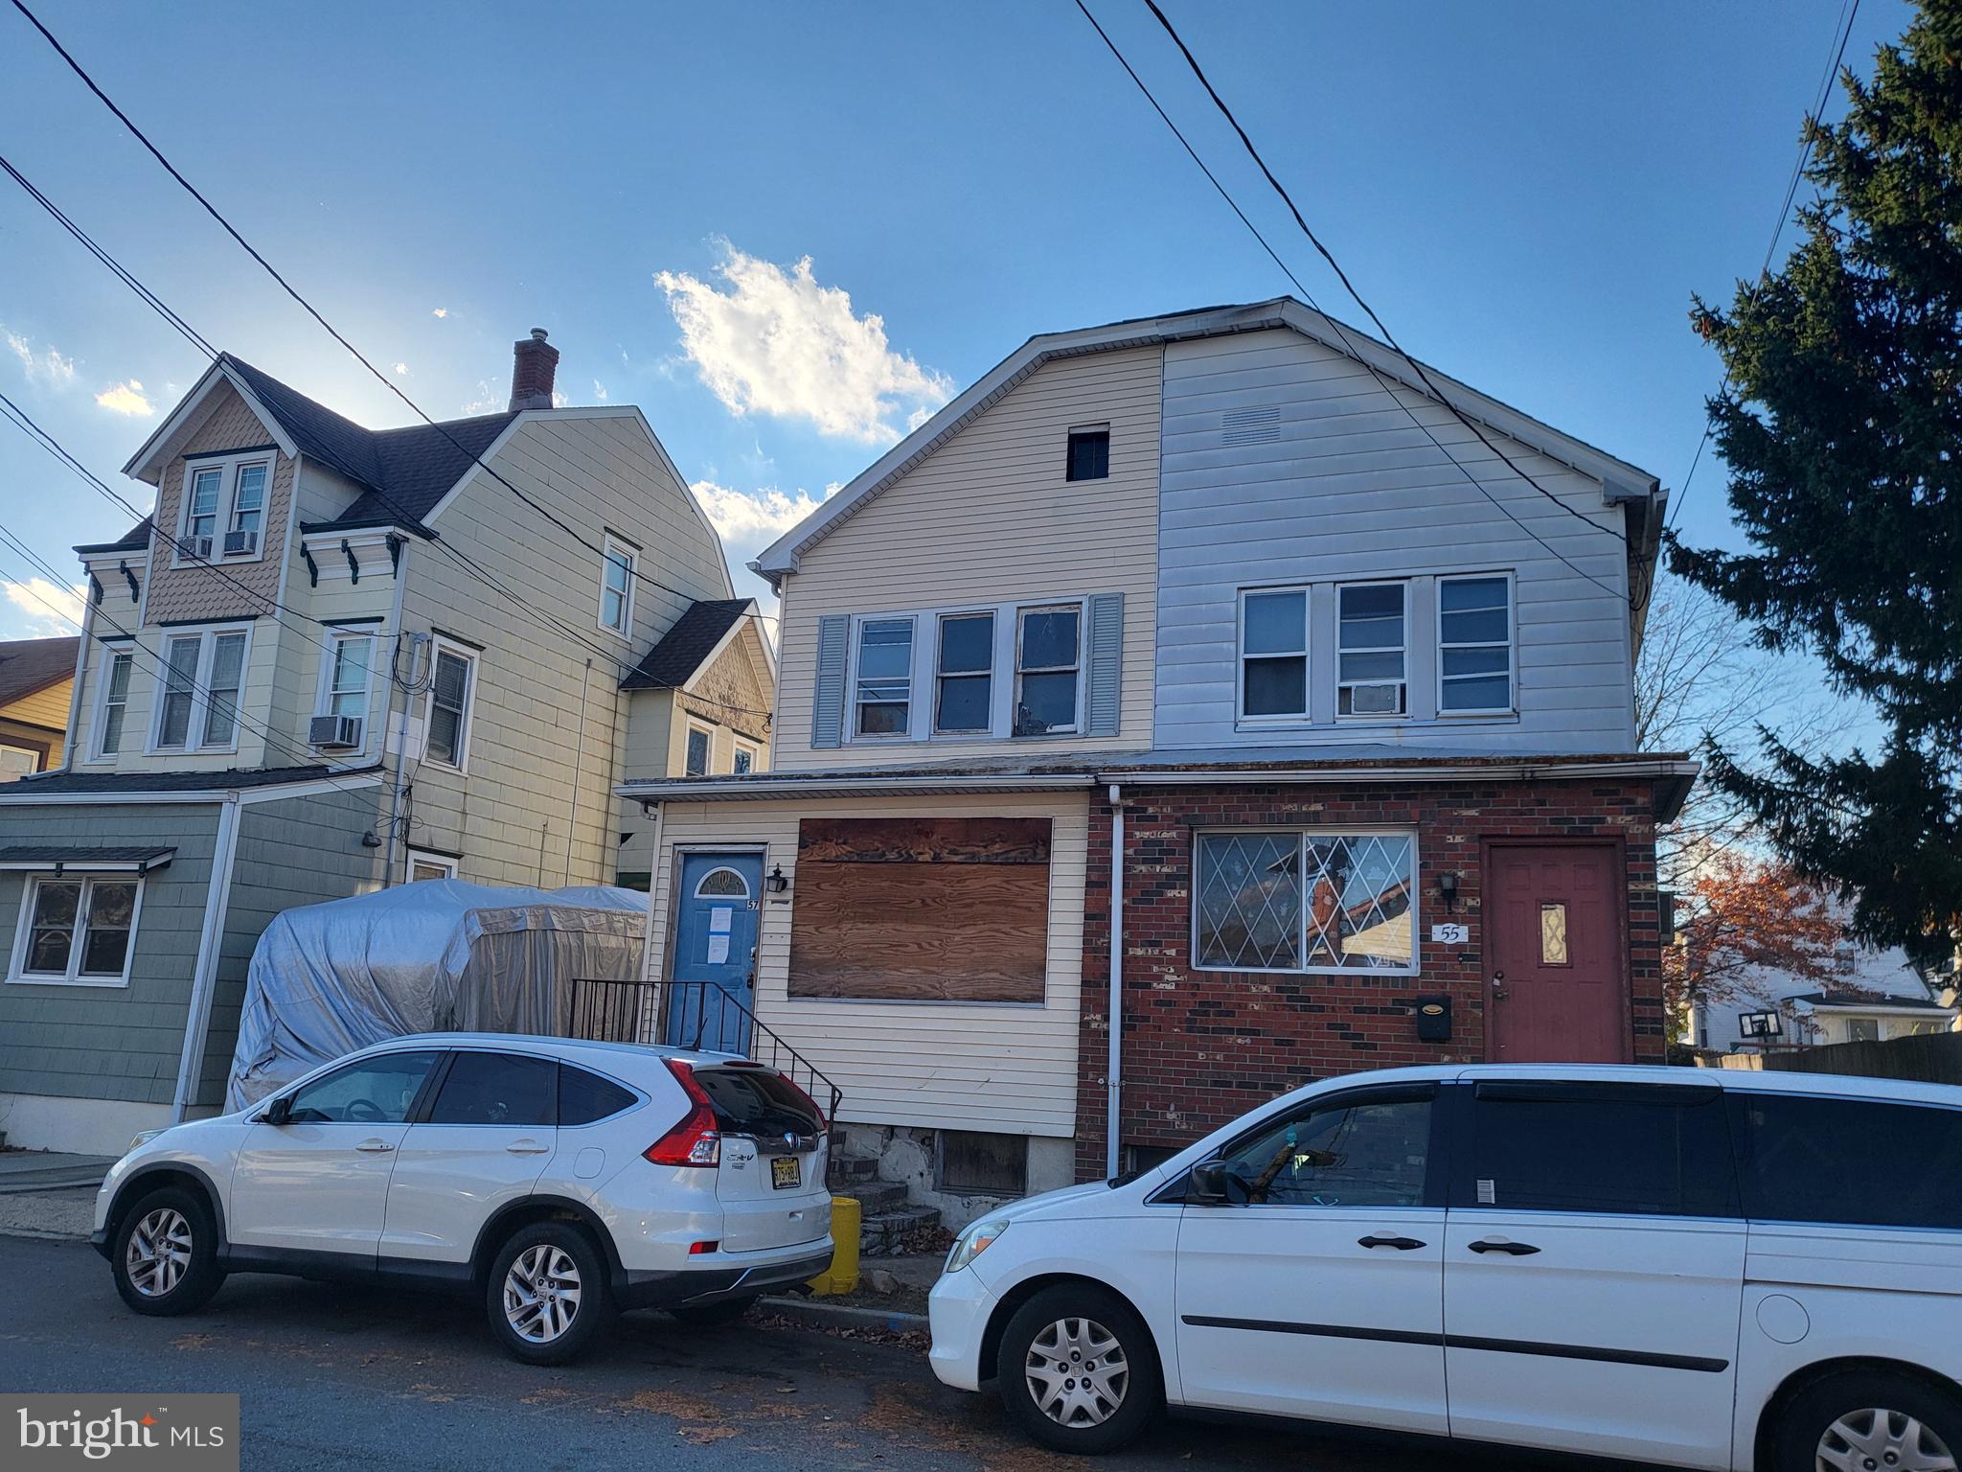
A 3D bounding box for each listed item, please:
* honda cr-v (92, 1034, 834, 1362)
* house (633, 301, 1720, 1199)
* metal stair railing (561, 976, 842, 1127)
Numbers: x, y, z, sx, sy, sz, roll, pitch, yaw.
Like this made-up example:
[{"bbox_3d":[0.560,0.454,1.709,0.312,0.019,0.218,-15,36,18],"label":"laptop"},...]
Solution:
[{"bbox_3d":[-3.184,2.701,9.114,4.560,1.660,1.880,-2,-13,18],"label":"honda cr-v"},{"bbox_3d":[2.934,0.747,17.423,9.400,9.130,11.000,-2,-13,22],"label":"house"},{"bbox_3d":[-2.189,2.974,12.786,2.740,1.630,1.050,-2,-13,22],"label":"metal stair railing"}]

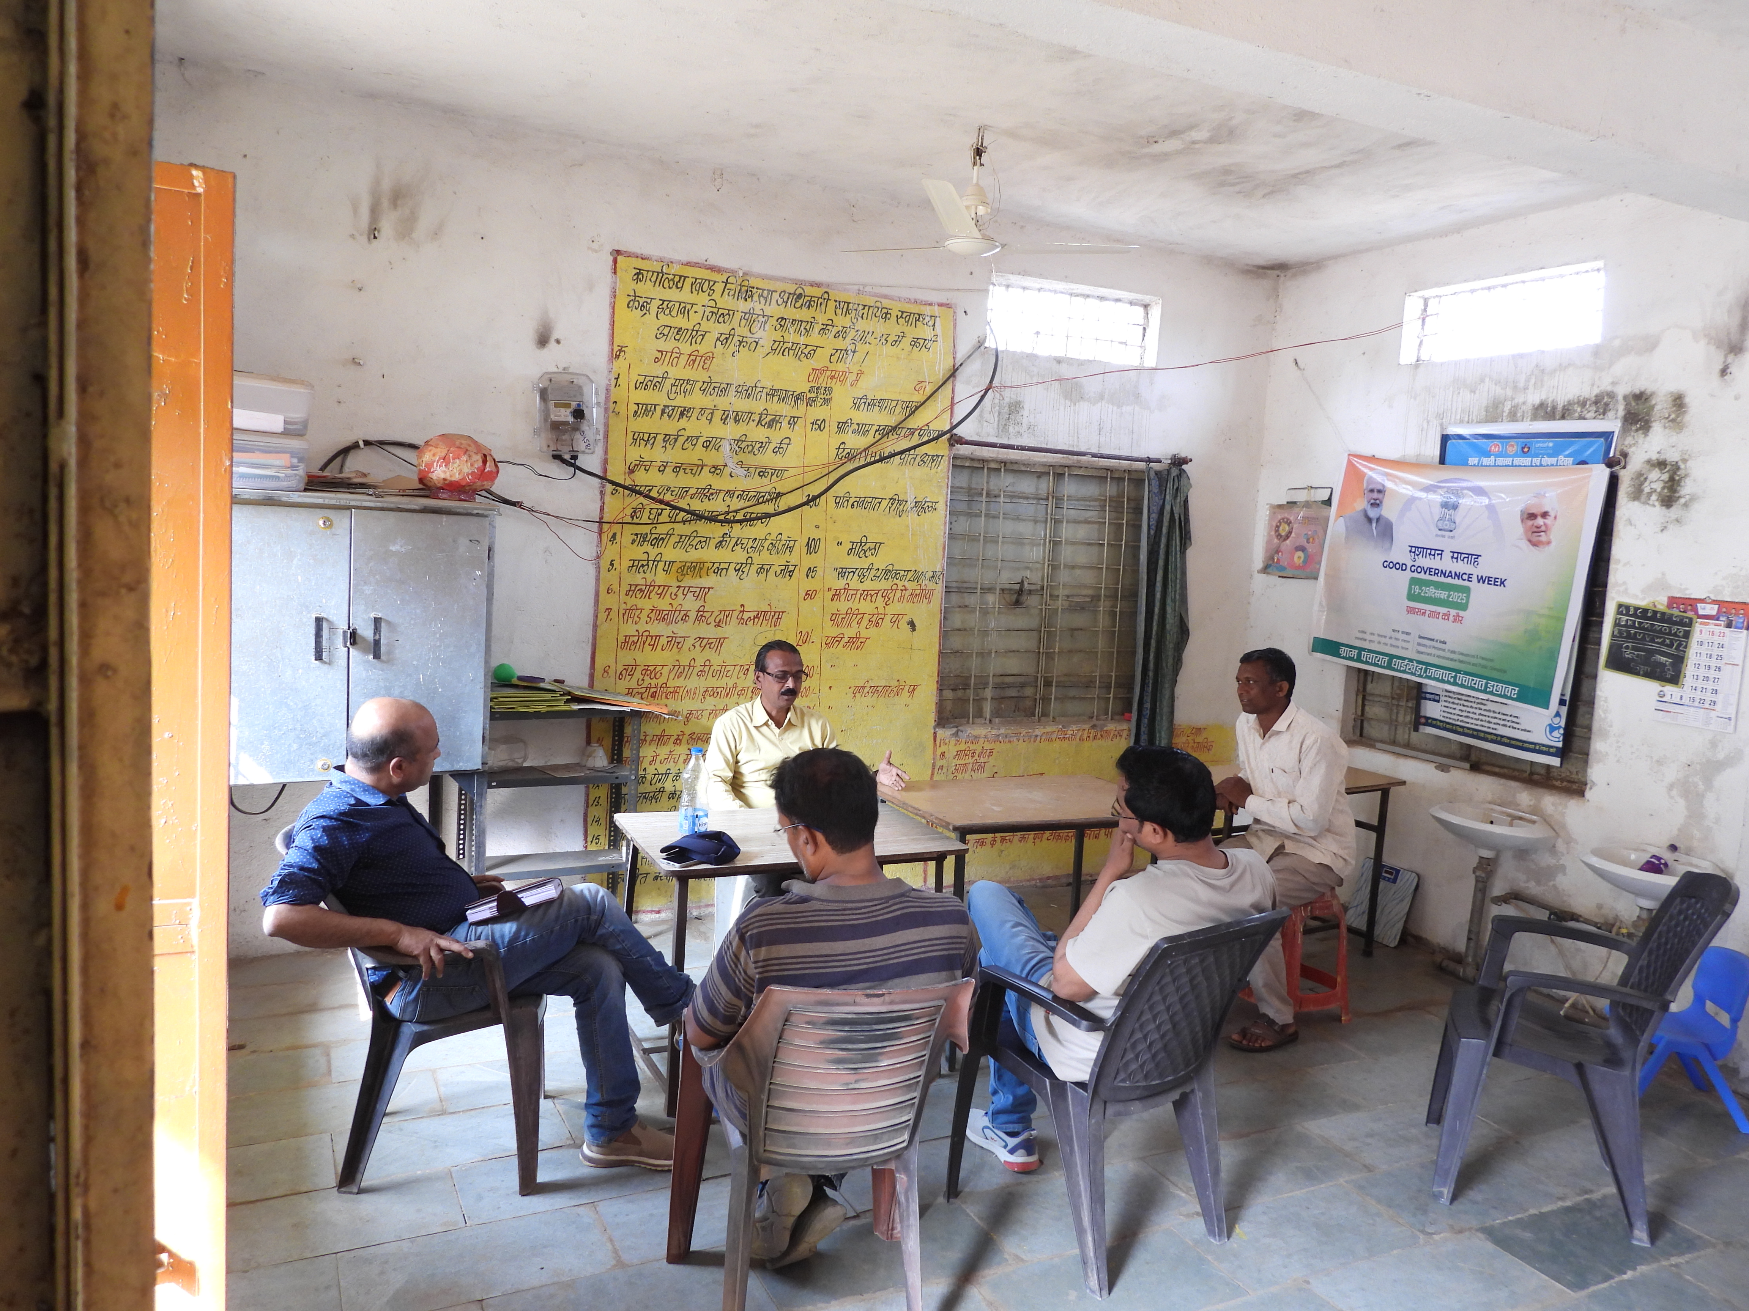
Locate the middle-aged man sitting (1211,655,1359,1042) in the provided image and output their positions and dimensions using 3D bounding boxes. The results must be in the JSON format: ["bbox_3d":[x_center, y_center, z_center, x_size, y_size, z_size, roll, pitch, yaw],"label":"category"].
[{"bbox_3d":[1.510,0.672,4.560,0.650,1.340,0.550,0,7,-30],"label":"middle-aged man sitting"}]

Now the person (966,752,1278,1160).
[{"bbox_3d":[0.575,0.809,3.170,0.600,1.230,0.800,-1,7,-39],"label":"person"}]

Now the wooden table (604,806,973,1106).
[{"bbox_3d":[-0.290,0.909,3.809,0.961,0.717,0.698,1,6,-26],"label":"wooden table"}]

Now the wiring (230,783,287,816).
[{"bbox_3d":[-2.244,0.520,4.420,0.210,0.130,0.050,1,6,-26],"label":"wiring"}]

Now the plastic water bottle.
[{"bbox_3d":[-0.548,0.413,3.710,0.081,0.257,0.081,1,6,-26],"label":"plastic water bottle"}]

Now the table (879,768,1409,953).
[{"bbox_3d":[1.182,0.909,4.953,2.480,0.750,0.800,1,6,-26],"label":"table"}]

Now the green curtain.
[{"bbox_3d":[1.438,-0.196,6.061,0.334,1.515,0.132,1,6,-26],"label":"green curtain"}]

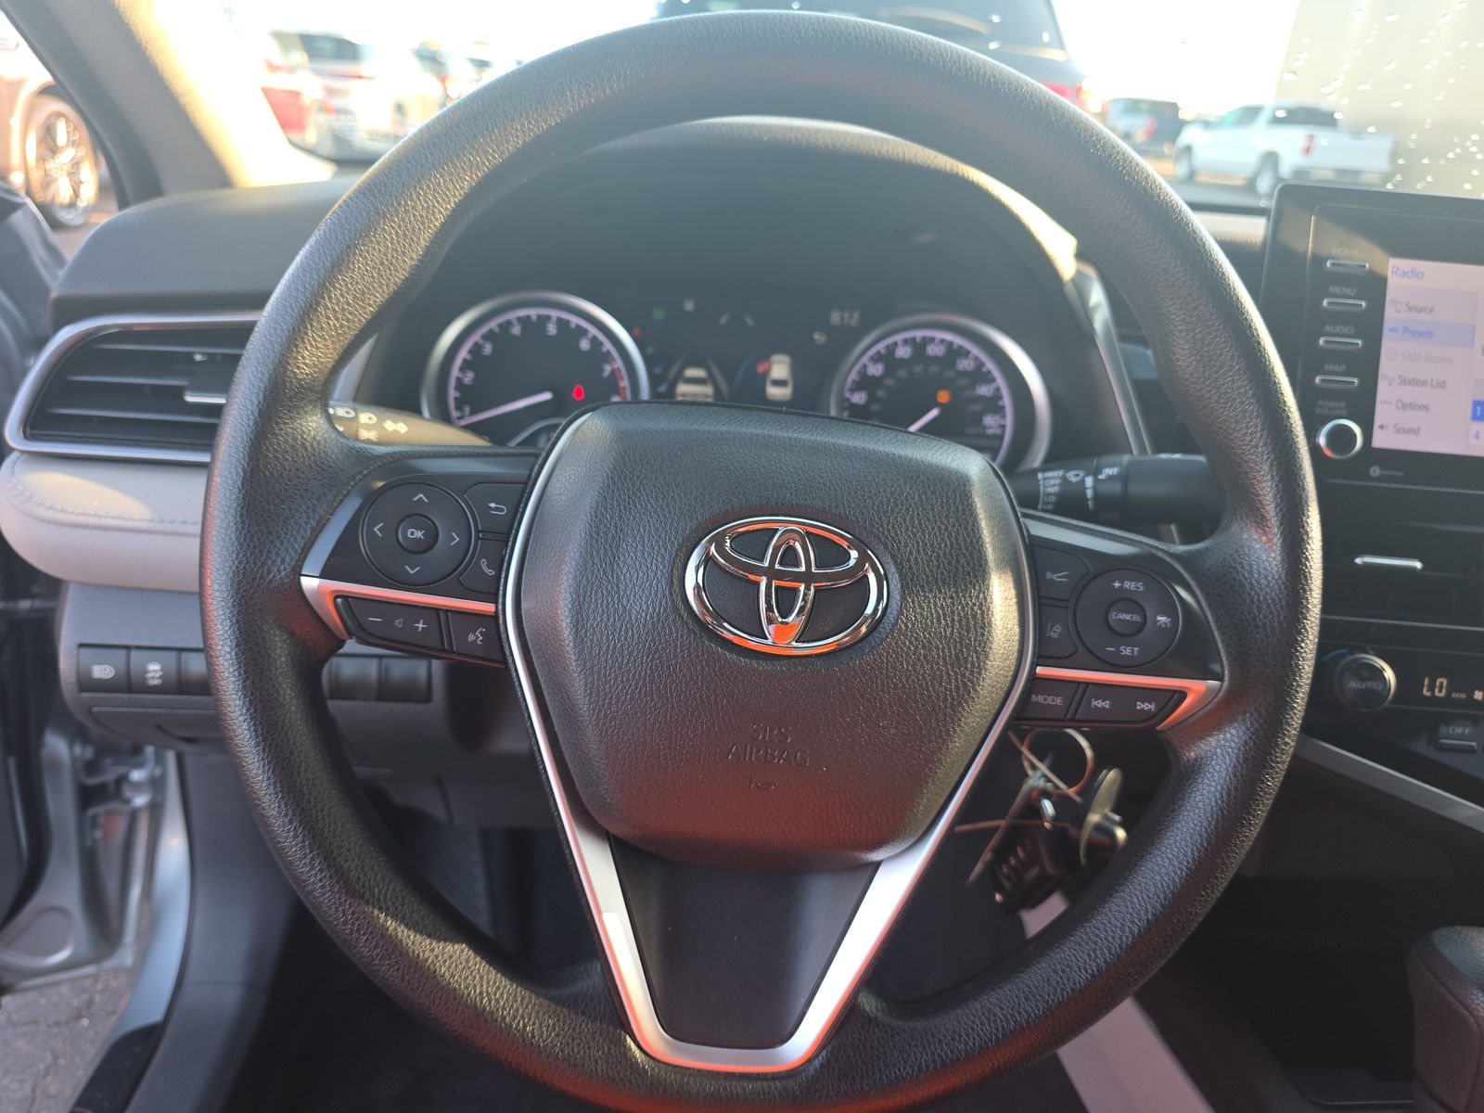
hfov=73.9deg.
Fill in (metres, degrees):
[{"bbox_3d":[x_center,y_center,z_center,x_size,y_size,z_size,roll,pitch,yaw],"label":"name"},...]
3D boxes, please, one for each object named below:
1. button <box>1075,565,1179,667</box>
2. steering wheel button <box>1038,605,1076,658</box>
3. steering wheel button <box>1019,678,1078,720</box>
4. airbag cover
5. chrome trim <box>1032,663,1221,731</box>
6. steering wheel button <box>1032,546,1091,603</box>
[{"bbox_3d":[0.135,0.021,0.349,0.036,0.035,0.008,6,2,3],"label":"button"},{"bbox_3d":[0.112,0.026,0.351,0.013,0.018,0.007,6,2,3],"label":"steering wheel button"},{"bbox_3d":[0.109,0.050,0.351,0.021,0.013,0.007,6,2,3],"label":"steering wheel button"},{"bbox_3d":[0.010,0.027,0.350,0.174,0.164,0.046,7,1,-5],"label":"airbag cover"},{"bbox_3d":[0.136,0.049,0.350,0.064,0.019,0.011,6,2,3],"label":"chrome trim"},{"bbox_3d":[0.113,0.006,0.351,0.019,0.018,0.007,6,2,3],"label":"steering wheel button"}]

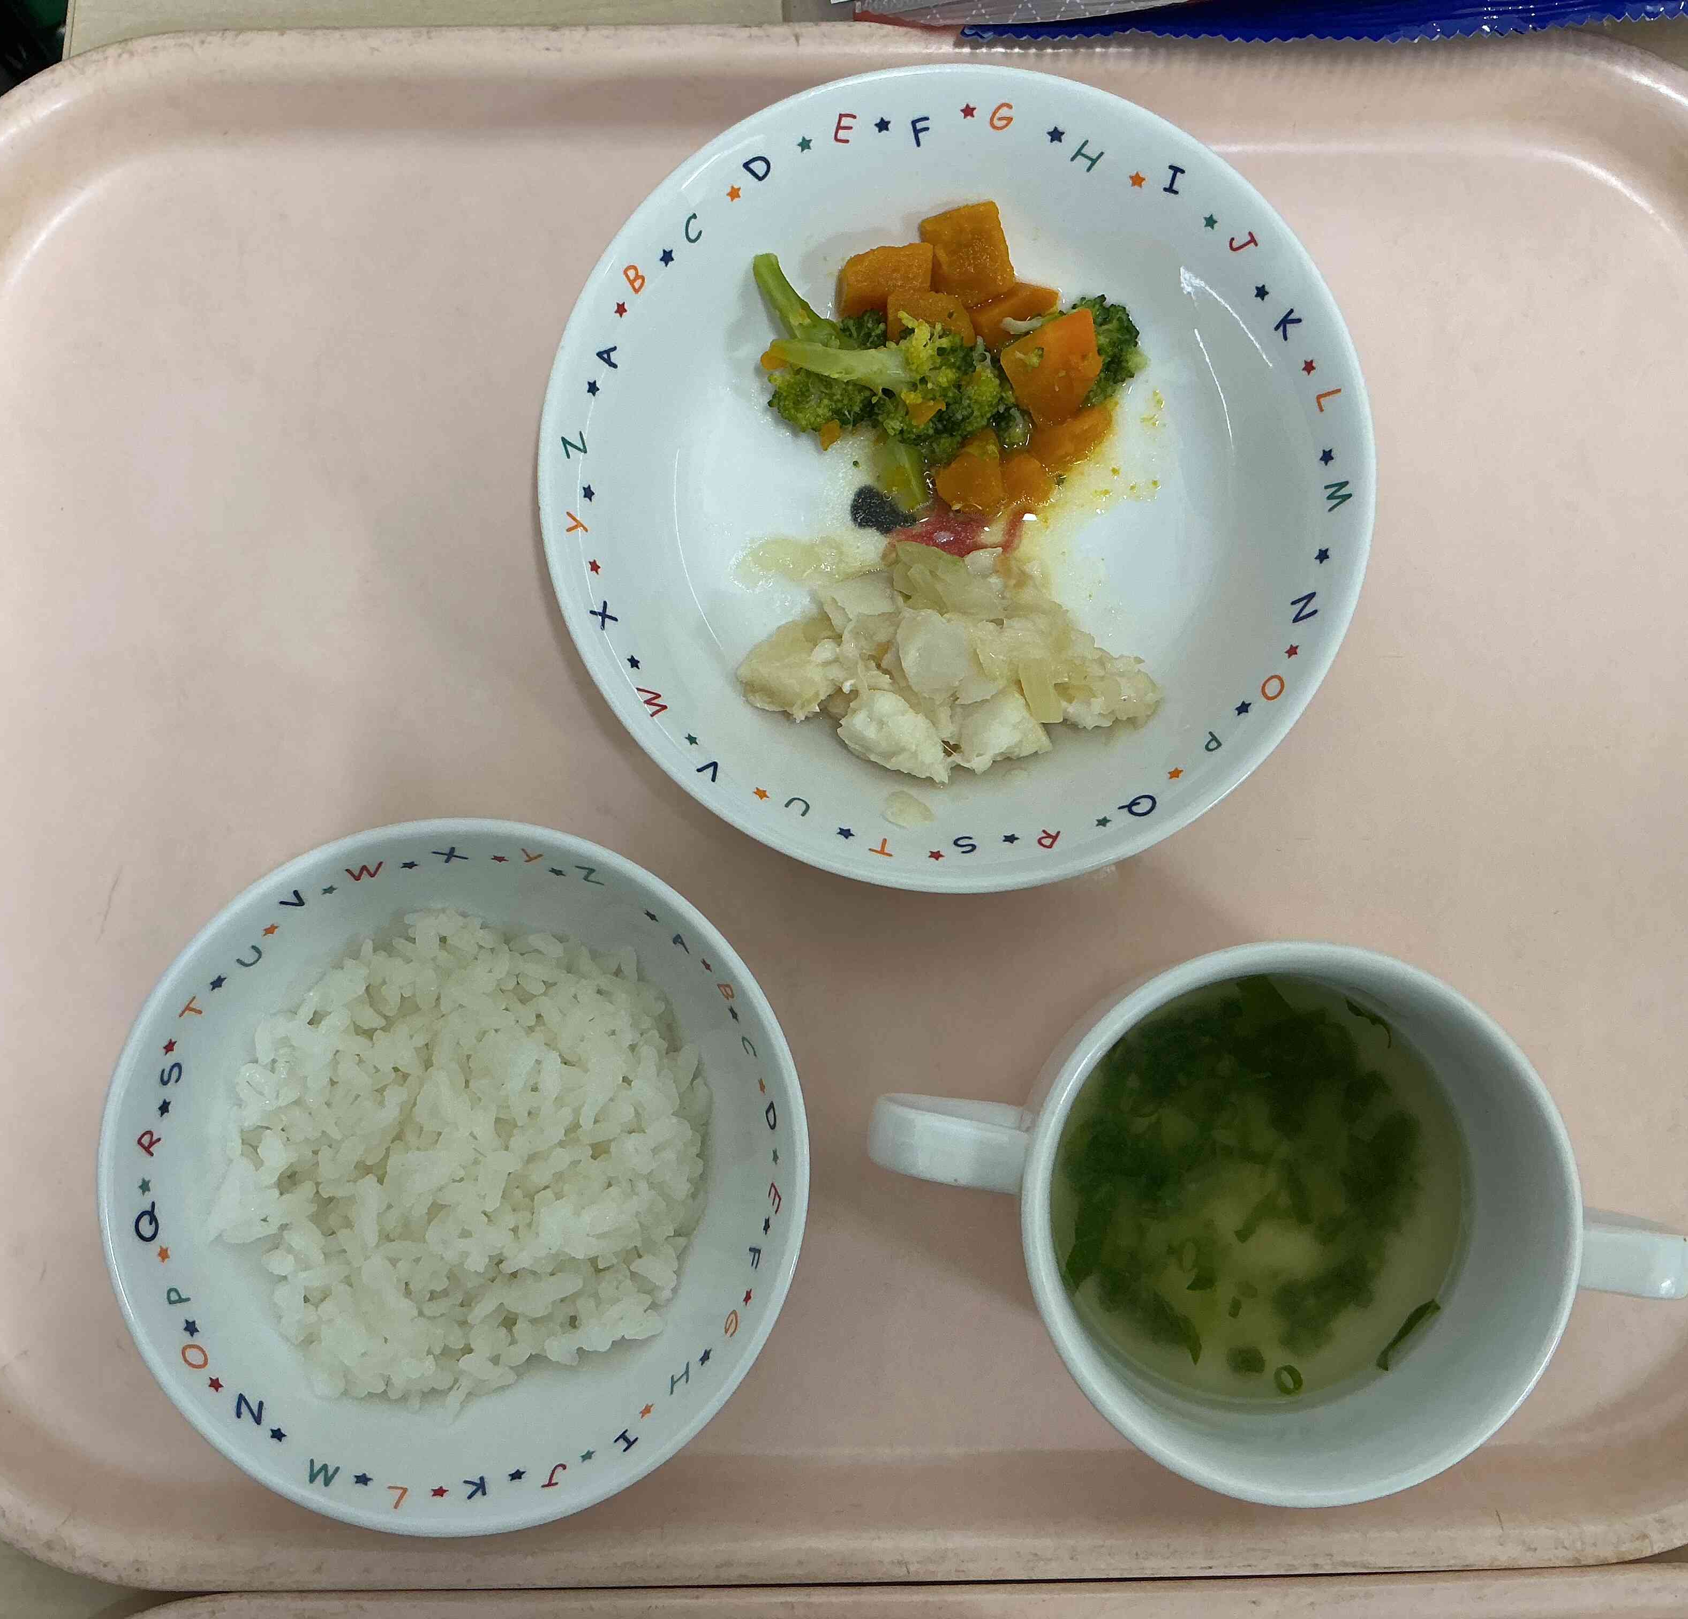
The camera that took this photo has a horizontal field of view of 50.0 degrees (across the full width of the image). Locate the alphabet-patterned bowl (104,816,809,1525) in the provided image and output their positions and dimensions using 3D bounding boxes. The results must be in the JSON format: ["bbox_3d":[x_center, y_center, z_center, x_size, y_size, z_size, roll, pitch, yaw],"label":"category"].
[{"bbox_3d":[-0.064,0.061,0.321,0.116,0.052,0.116,0,86,-1],"label":"alphabet-patterned bowl"}]

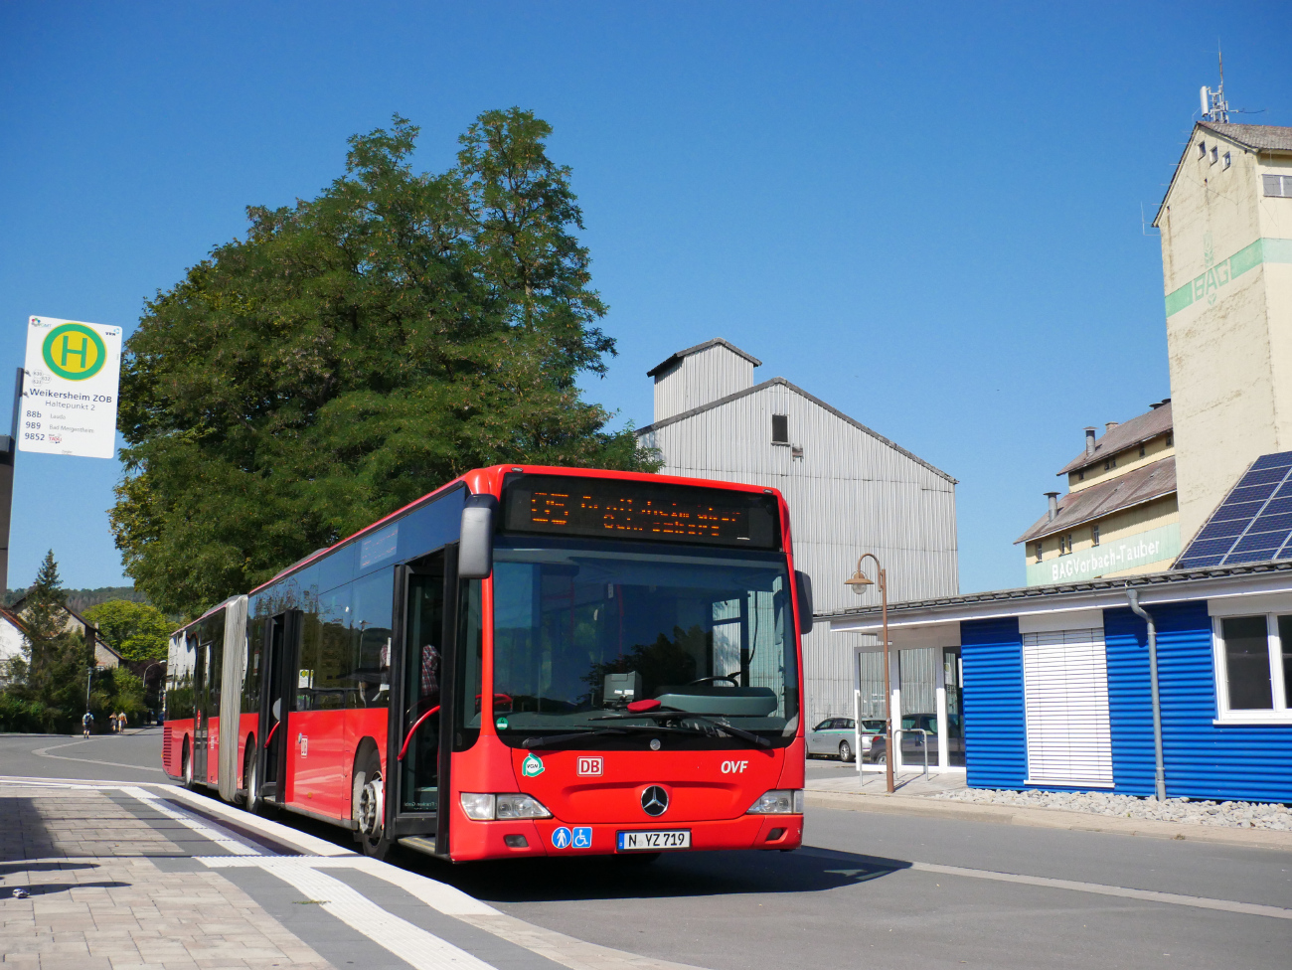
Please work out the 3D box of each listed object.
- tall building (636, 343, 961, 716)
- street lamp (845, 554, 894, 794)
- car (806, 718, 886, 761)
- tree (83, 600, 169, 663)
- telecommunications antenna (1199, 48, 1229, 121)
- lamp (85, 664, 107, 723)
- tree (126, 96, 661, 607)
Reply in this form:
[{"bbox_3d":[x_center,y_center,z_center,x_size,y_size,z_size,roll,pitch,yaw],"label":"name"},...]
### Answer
[{"bbox_3d":[2.312,2.623,53.467,15.000,17.000,15.500,4,-11,-20],"label":"tall building"},{"bbox_3d":[3.261,2.722,18.581,0.740,3.499,0.450,5,-12,-26],"label":"street lamp"},{"bbox_3d":[6.586,8.304,41.481,1.800,1.460,4.500,5,-12,-24],"label":"car"},{"bbox_3d":[-49.854,16.966,120.942,9.000,12.209,9.000,0,-11,0],"label":"tree"},{"bbox_3d":[29.742,-20.967,66.386,1.200,4.144,1.200,-1,-11,8],"label":"telecommunications antenna"},{"bbox_3d":[-36.183,14.096,82.812,0.450,4.382,0.450,0,-11,0],"label":"lamp"},{"bbox_3d":[-8.360,-2.144,41.119,17.408,21.623,15.500,0,-11,0],"label":"tree"}]

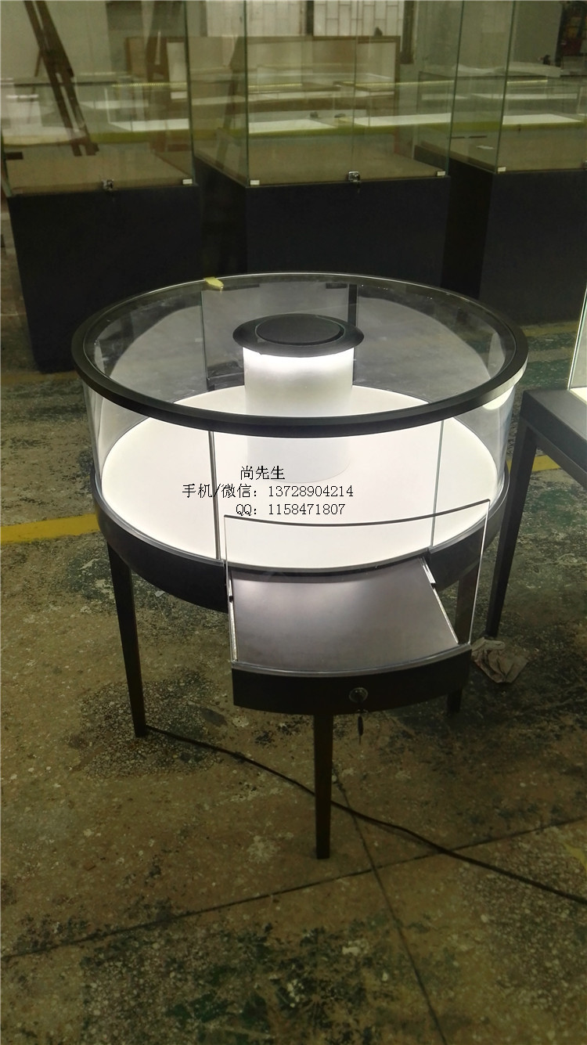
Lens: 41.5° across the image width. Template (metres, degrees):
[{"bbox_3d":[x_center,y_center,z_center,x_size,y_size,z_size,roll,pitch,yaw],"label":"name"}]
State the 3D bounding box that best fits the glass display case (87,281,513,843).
[{"bbox_3d":[0.026,0.119,1.669,0.854,1.033,1.145,-4,32,-6],"label":"glass display case"}]

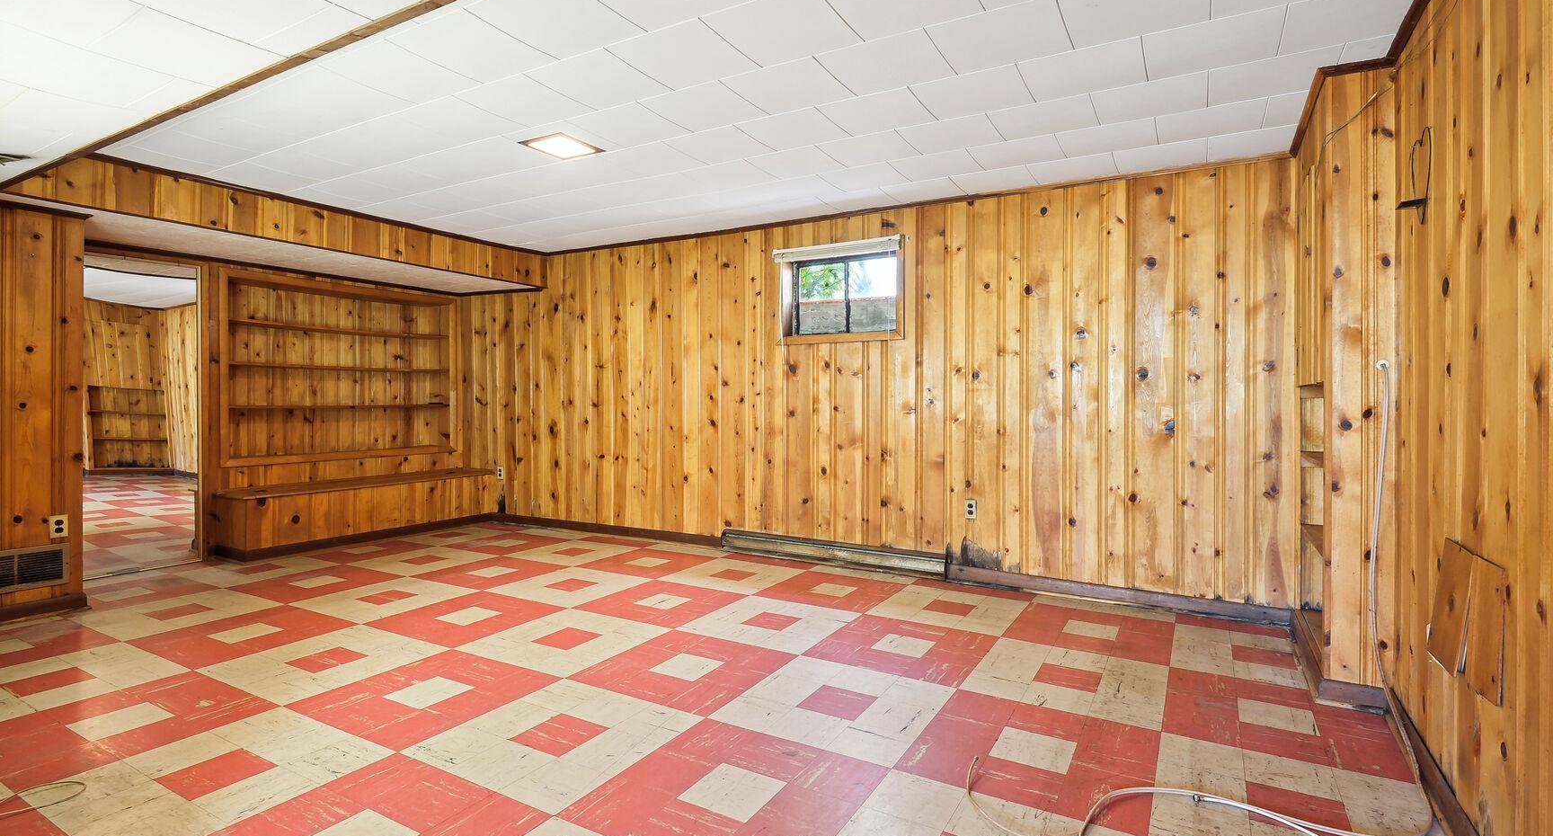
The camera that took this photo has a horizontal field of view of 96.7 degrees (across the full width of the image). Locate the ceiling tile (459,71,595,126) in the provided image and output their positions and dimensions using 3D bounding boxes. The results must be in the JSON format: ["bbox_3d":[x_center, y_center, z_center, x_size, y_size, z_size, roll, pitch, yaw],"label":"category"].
[{"bbox_3d":[-1.046,-1.341,2.932,0.411,0.020,0.403,1,2,30],"label":"ceiling tile"}]

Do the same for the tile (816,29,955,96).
[{"bbox_3d":[0.411,-1.319,2.568,0.411,0.020,0.403,1,2,30],"label":"tile"}]

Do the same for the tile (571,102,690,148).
[{"bbox_3d":[-0.661,-1.346,3.177,0.411,0.020,0.403,1,2,30],"label":"tile"}]

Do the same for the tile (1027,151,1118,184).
[{"bbox_3d":[1.626,-1.368,3.782,0.406,0.020,0.406,1,2,30],"label":"tile"}]

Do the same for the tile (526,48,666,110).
[{"bbox_3d":[-0.697,-1.332,2.749,0.406,0.020,0.406,1,2,30],"label":"tile"}]

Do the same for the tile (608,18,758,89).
[{"bbox_3d":[-0.335,-1.338,2.553,0.410,0.018,0.404,1,2,30],"label":"tile"}]

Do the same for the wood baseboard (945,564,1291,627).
[{"bbox_3d":[1.817,0.990,3.875,1.740,0.097,0.020,1,2,30],"label":"wood baseboard"}]

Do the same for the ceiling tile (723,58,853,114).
[{"bbox_3d":[0.053,-1.328,2.771,0.411,0.020,0.403,1,2,30],"label":"ceiling tile"}]

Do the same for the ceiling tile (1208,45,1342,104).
[{"bbox_3d":[1.915,-1.320,2.671,0.406,0.020,0.406,1,2,30],"label":"ceiling tile"}]

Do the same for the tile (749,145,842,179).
[{"bbox_3d":[0.109,-1.367,3.682,0.410,0.018,0.405,1,2,30],"label":"tile"}]

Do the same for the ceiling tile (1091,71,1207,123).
[{"bbox_3d":[1.560,-1.331,2.876,0.406,0.020,0.406,1,2,30],"label":"ceiling tile"}]

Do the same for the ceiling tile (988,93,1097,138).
[{"bbox_3d":[1.185,-1.329,3.054,0.411,0.020,0.403,1,2,30],"label":"ceiling tile"}]

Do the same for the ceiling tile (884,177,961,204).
[{"bbox_3d":[0.893,-1.377,4.159,0.411,0.018,0.377,1,2,30],"label":"ceiling tile"}]

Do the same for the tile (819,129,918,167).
[{"bbox_3d":[0.478,-1.360,3.492,0.406,0.020,0.406,1,2,30],"label":"tile"}]

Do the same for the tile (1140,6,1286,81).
[{"bbox_3d":[1.523,-1.309,2.423,0.406,0.020,0.406,1,2,30],"label":"tile"}]

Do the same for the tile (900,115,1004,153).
[{"bbox_3d":[0.839,-1.354,3.290,0.410,0.018,0.405,1,2,30],"label":"tile"}]

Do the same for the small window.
[{"bbox_3d":[0.439,-0.854,4.678,0.821,0.567,0.101,1,2,30],"label":"small window"}]

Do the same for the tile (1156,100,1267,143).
[{"bbox_3d":[1.952,-1.340,3.124,0.406,0.020,0.406,1,2,30],"label":"tile"}]

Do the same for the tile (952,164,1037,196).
[{"bbox_3d":[1.264,-1.377,3.988,0.406,0.020,0.406,1,2,30],"label":"tile"}]

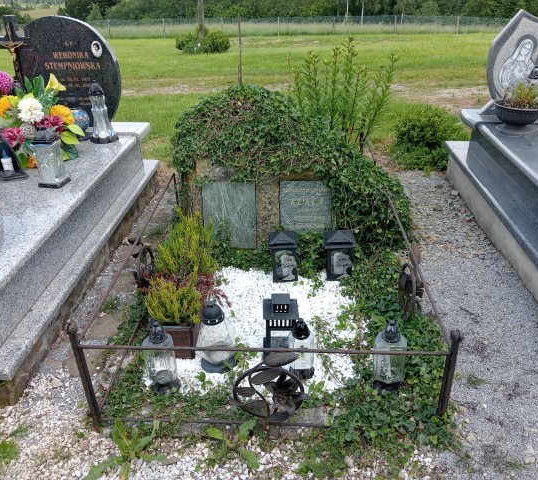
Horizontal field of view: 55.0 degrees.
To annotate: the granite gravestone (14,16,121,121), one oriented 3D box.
[{"bbox_3d":[-1.236,-1.056,3.327,0.602,0.695,0.084,0,29,3],"label":"granite gravestone"}]

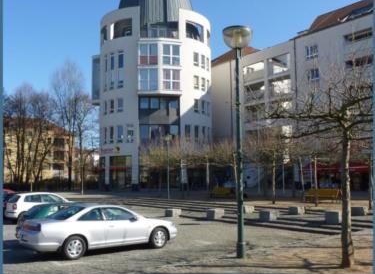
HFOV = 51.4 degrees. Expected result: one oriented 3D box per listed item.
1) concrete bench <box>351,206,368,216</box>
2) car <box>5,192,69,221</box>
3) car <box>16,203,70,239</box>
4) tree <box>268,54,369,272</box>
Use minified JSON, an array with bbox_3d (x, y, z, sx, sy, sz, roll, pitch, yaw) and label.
[{"bbox_3d":[7.371,3.206,16.763,0.600,0.430,0.580,-6,-8,44],"label":"concrete bench"},{"bbox_3d":[-6.908,3.475,19.493,3.900,1.460,1.660,4,-7,-41],"label":"car"},{"bbox_3d":[-3.746,2.966,13.779,4.200,1.350,1.700,4,-7,-37],"label":"car"},{"bbox_3d":[3.285,0.448,8.293,3.500,4.500,3.400,0,-6,0],"label":"tree"}]

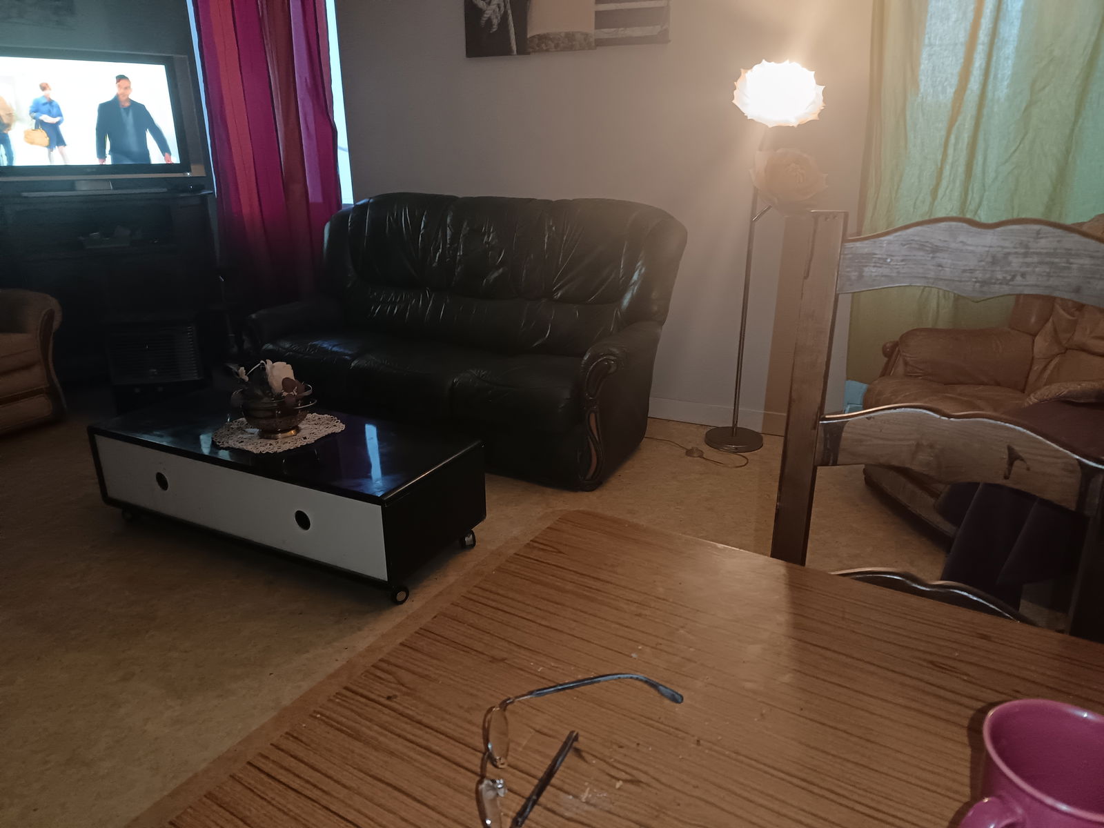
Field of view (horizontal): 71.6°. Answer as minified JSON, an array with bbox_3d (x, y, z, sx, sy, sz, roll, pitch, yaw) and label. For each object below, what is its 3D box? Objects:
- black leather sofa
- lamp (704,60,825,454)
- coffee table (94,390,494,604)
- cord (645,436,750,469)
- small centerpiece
[{"bbox_3d":[-0.386,-0.404,3.288,1.752,1.021,0.824,7,20,21],"label":"black leather sofa"},{"bbox_3d":[0.842,-0.576,3.031,0.389,1.491,0.331,7,20,21],"label":"lamp"},{"bbox_3d":[-0.848,0.230,2.452,1.191,0.348,0.477,9,20,26],"label":"coffee table"},{"bbox_3d":[0.590,0.141,3.203,0.492,0.029,0.155,12,22,33],"label":"cord"},{"bbox_3d":[-0.861,-0.045,2.367,0.241,0.230,0.197,2,19,8],"label":"small centerpiece"}]

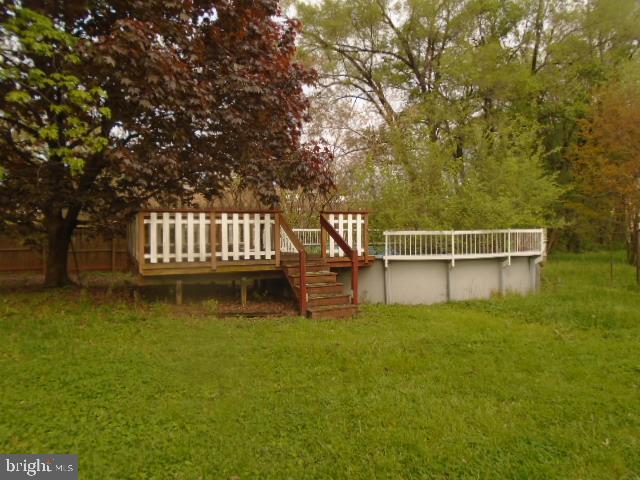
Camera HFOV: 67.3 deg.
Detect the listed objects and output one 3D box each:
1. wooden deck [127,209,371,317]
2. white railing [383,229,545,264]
[{"bbox_3d":[-1.956,0.398,11.562,4.777,2.049,6.501,-1,1,-24],"label":"wooden deck"},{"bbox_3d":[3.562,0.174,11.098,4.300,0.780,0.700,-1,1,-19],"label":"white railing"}]

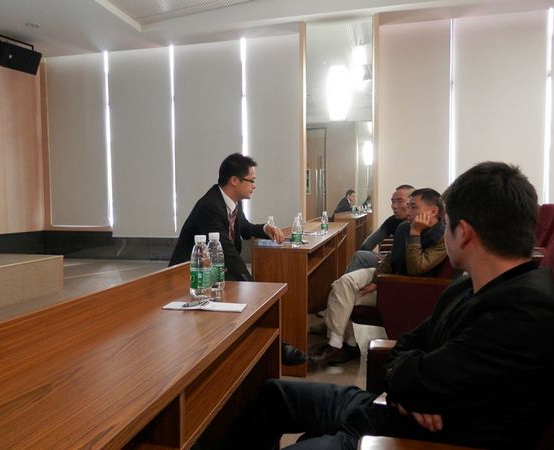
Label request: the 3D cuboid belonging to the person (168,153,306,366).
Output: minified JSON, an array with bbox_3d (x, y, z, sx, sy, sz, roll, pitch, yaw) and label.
[{"bbox_3d":[-0.200,0.258,2.400,0.740,1.280,0.580,0,3,13],"label":"person"}]

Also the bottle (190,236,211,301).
[{"bbox_3d":[-0.242,0.128,1.378,0.062,0.192,0.062,0,3,13],"label":"bottle"}]

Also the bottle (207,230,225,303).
[{"bbox_3d":[-0.210,0.122,1.470,0.062,0.192,0.062,0,3,13],"label":"bottle"}]

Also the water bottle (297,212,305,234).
[{"bbox_3d":[0.191,0.004,3.518,0.062,0.192,0.062,0,3,13],"label":"water bottle"}]

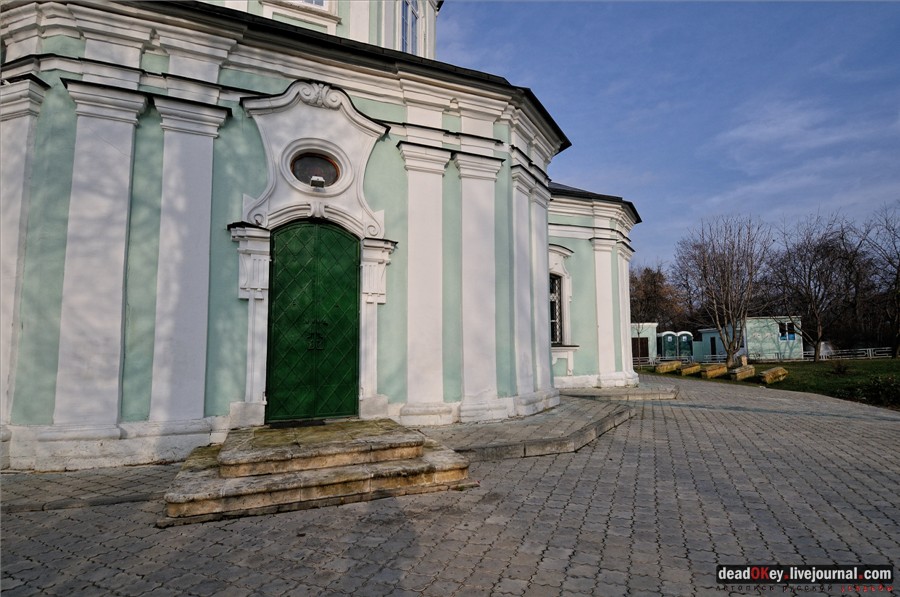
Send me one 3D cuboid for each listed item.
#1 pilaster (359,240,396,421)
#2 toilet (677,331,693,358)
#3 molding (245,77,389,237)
[{"bbox_3d":[-1.102,0.435,6.829,0.535,2.713,0.275,2,-6,-23],"label":"pilaster"},{"bbox_3d":[17.284,3.546,33.400,1.120,2.250,1.150,-1,-5,9],"label":"toilet"},{"bbox_3d":[-1.878,-1.987,6.386,1.930,2.300,0.280,2,-6,-23],"label":"molding"}]

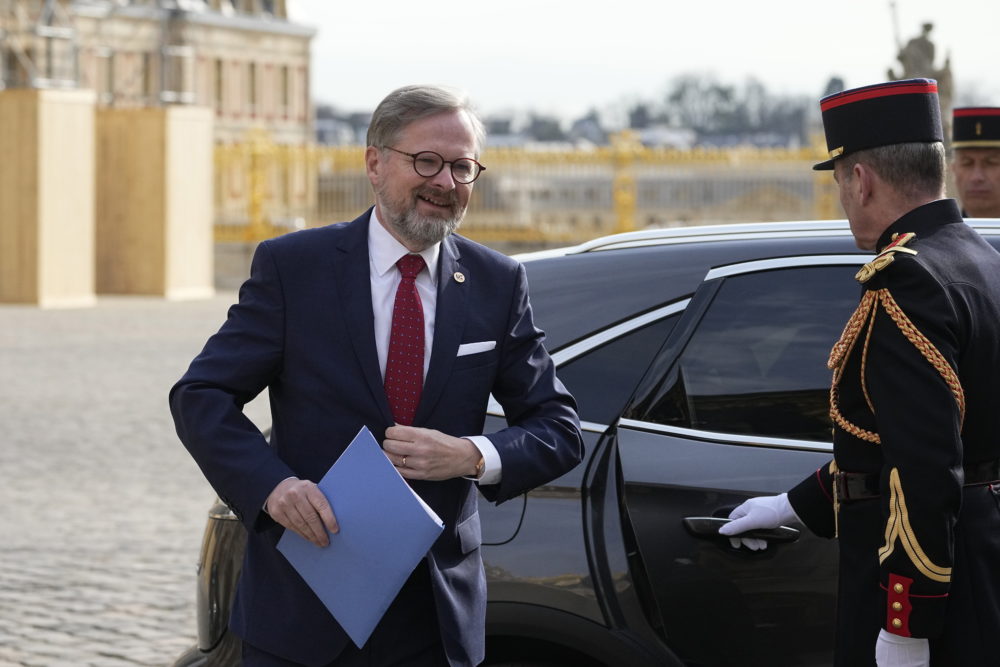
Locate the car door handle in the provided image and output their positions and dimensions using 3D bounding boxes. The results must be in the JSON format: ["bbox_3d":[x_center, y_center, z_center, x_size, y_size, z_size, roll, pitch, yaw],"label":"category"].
[{"bbox_3d":[0.419,0.340,6.360,0.212,0.033,0.045,5,5,22],"label":"car door handle"}]

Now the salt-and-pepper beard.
[{"bbox_3d":[-0.124,-0.185,5.790,0.142,0.105,0.100,11,3,-31],"label":"salt-and-pepper beard"}]

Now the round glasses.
[{"bbox_3d":[-0.116,-0.271,5.800,0.138,0.046,0.140,11,3,-31],"label":"round glasses"}]

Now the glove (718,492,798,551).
[{"bbox_3d":[0.446,0.323,6.330,0.135,0.100,0.090,1,3,22],"label":"glove"}]

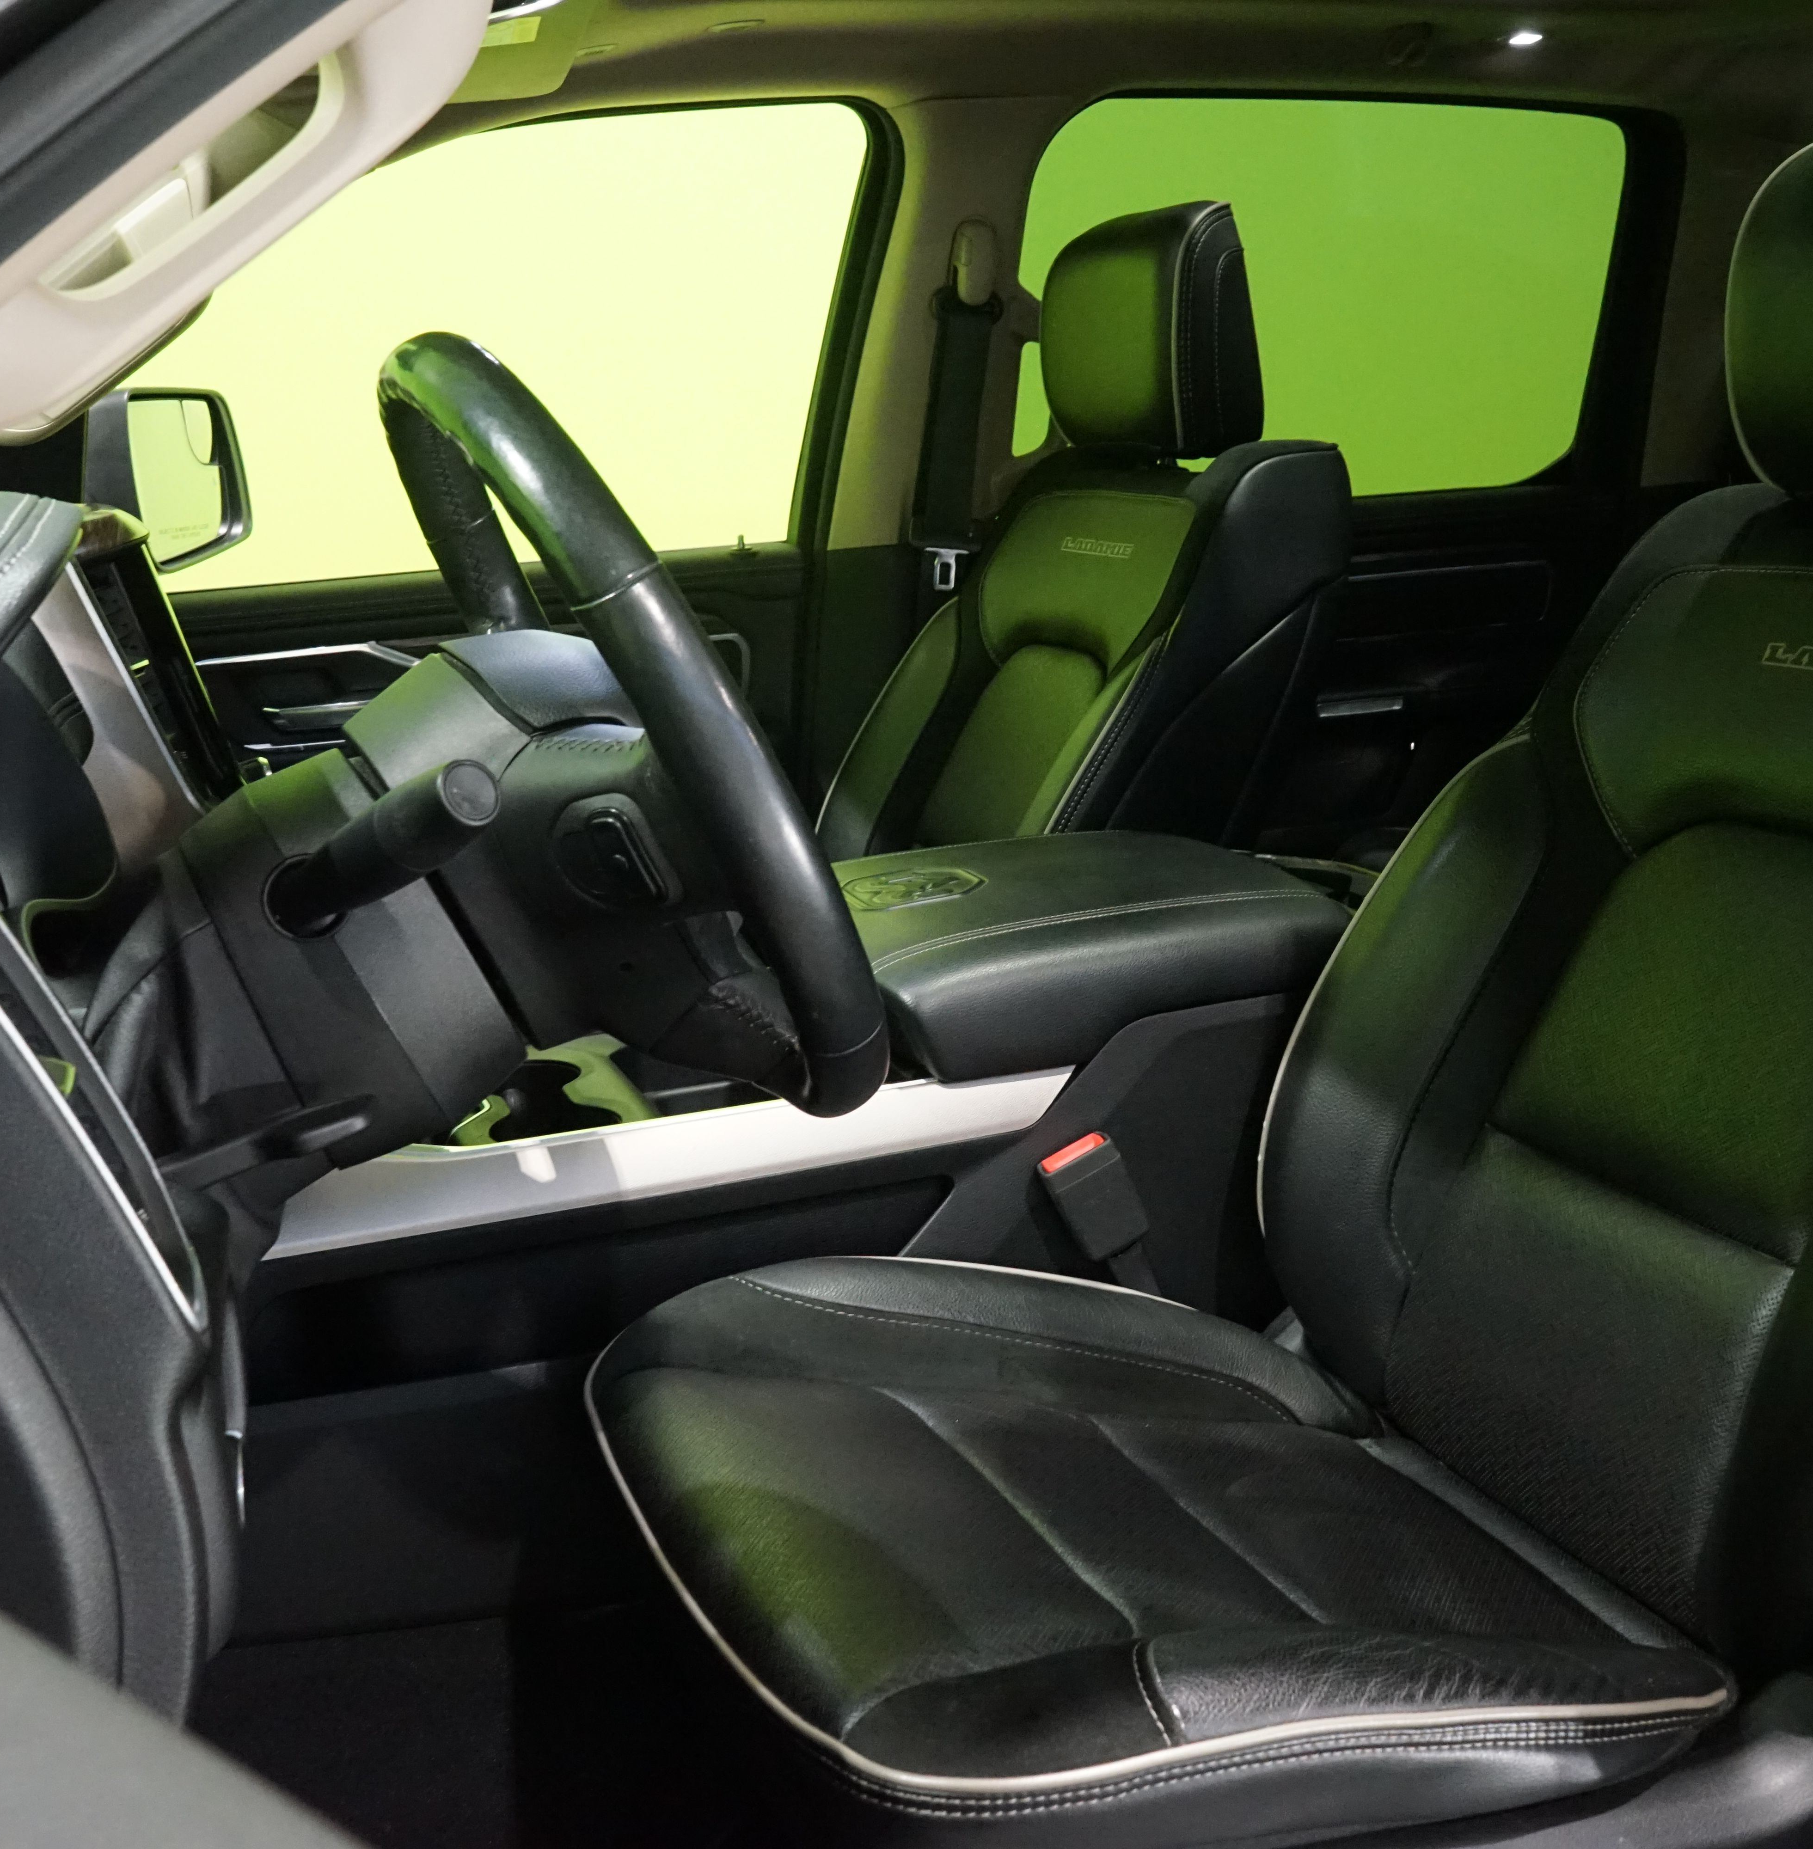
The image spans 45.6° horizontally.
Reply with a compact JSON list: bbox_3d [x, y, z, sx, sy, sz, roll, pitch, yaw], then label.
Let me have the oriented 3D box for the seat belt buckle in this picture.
[{"bbox_3d":[0.122,0.176,1.391,0.045,0.068,0.024,-28,16,-10],"label":"seat belt buckle"}]

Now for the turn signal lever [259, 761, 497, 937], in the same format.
[{"bbox_3d":[-0.197,-0.027,0.807,0.030,0.030,0.132,-13,-6,-44],"label":"turn signal lever"}]

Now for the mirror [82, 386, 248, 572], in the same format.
[{"bbox_3d":[-0.821,-0.477,2.317,0.125,0.190,0.245,1,13,6],"label":"mirror"}]

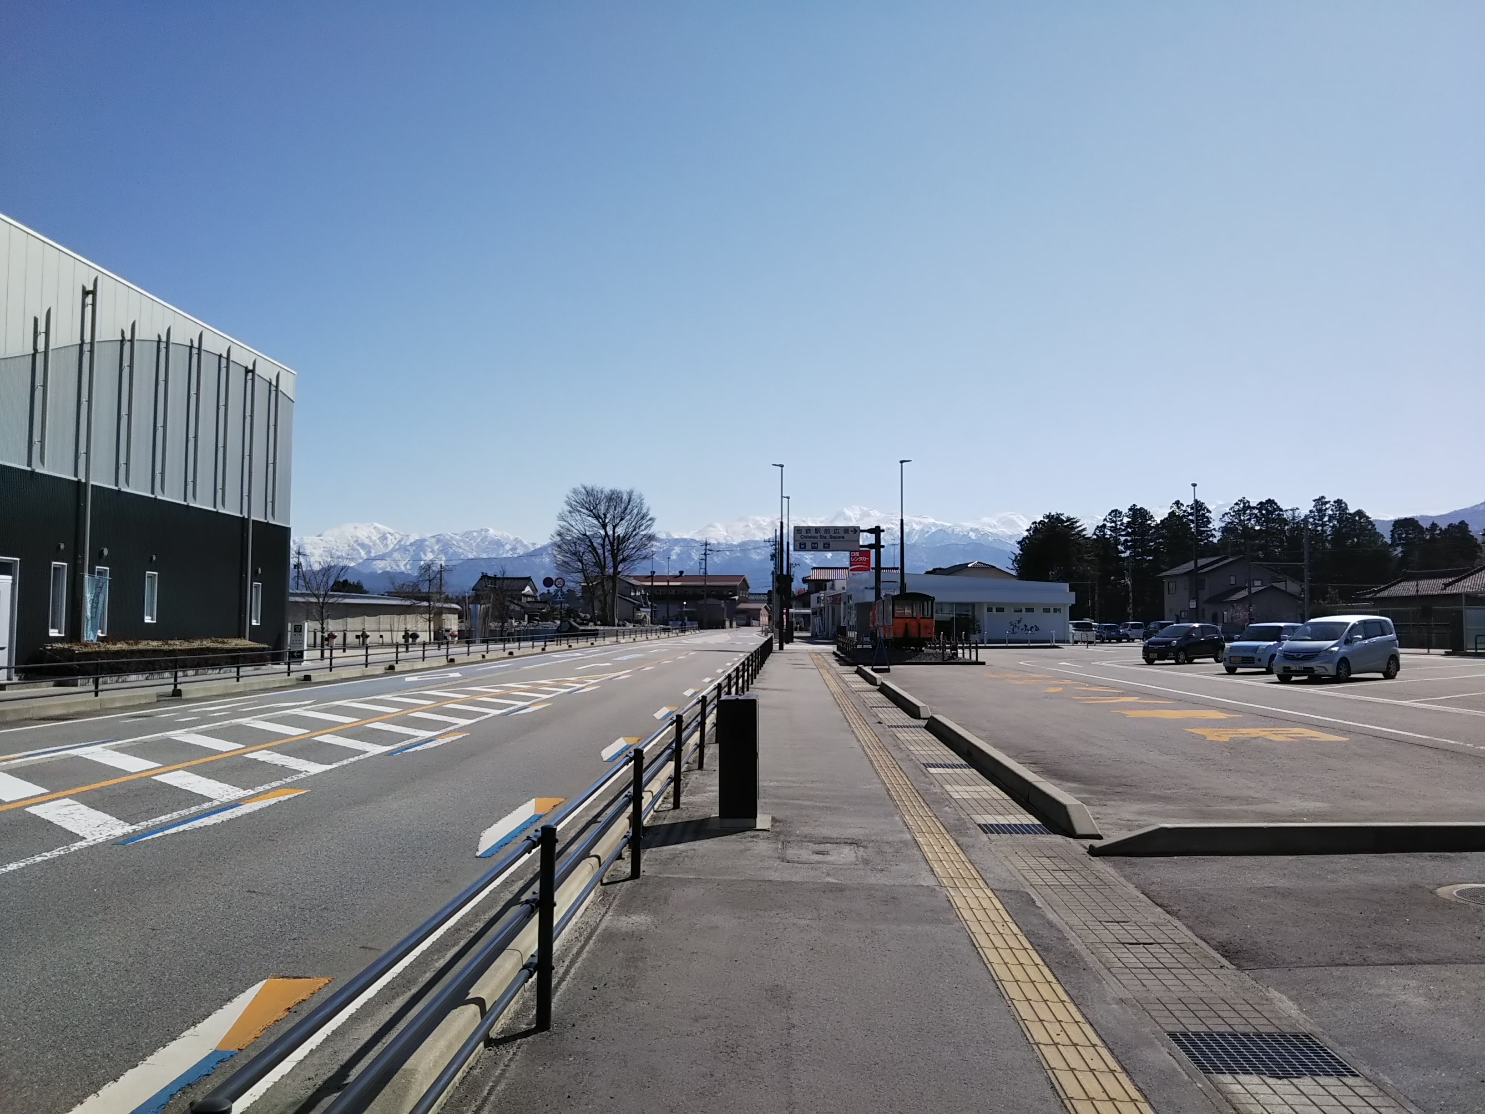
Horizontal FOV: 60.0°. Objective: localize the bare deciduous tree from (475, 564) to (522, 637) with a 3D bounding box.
[{"bbox_3d":[-16.500,3.100,87.000,3.100,5.200,3.100,0,-3,0],"label":"bare deciduous tree"}]

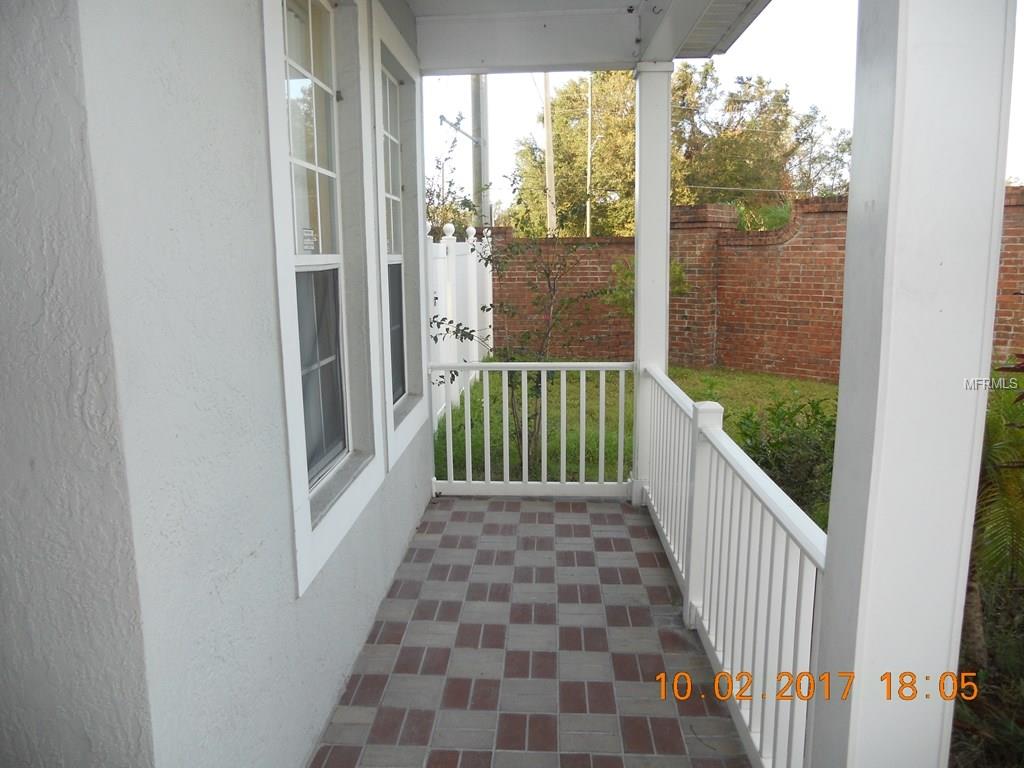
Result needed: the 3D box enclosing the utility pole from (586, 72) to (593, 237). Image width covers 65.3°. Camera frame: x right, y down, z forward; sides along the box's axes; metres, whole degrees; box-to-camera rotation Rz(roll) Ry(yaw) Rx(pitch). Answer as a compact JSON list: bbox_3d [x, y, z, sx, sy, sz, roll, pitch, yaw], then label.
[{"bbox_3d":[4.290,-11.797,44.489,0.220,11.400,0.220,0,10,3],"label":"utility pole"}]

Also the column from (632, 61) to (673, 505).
[{"bbox_3d":[0.830,-0.541,4.787,0.198,2.585,0.198,0,10,3],"label":"column"}]

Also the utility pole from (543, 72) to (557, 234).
[{"bbox_3d":[1.277,-8.056,26.994,0.290,10.200,0.290,-2,10,3],"label":"utility pole"}]

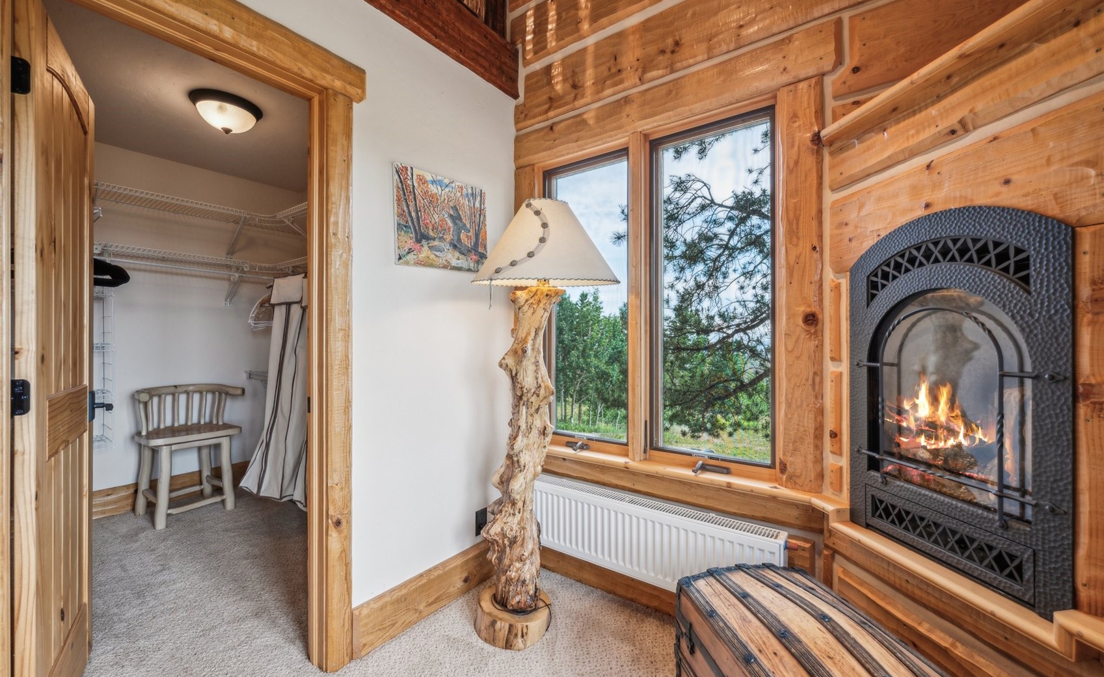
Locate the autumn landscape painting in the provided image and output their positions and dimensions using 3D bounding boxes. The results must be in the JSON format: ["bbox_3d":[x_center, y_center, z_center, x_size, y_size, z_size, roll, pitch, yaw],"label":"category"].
[{"bbox_3d":[-0.476,-0.503,1.903,0.025,0.410,0.495,0,2,38],"label":"autumn landscape painting"}]

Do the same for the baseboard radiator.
[{"bbox_3d":[0.320,0.839,1.834,1.200,0.306,0.100,0,0,36],"label":"baseboard radiator"}]

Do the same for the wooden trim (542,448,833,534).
[{"bbox_3d":[0.379,0.609,1.897,1.370,0.130,0.090,0,0,36],"label":"wooden trim"}]

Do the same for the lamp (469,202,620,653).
[{"bbox_3d":[-0.024,0.312,1.745,0.595,1.730,0.595,0,0,0],"label":"lamp"}]

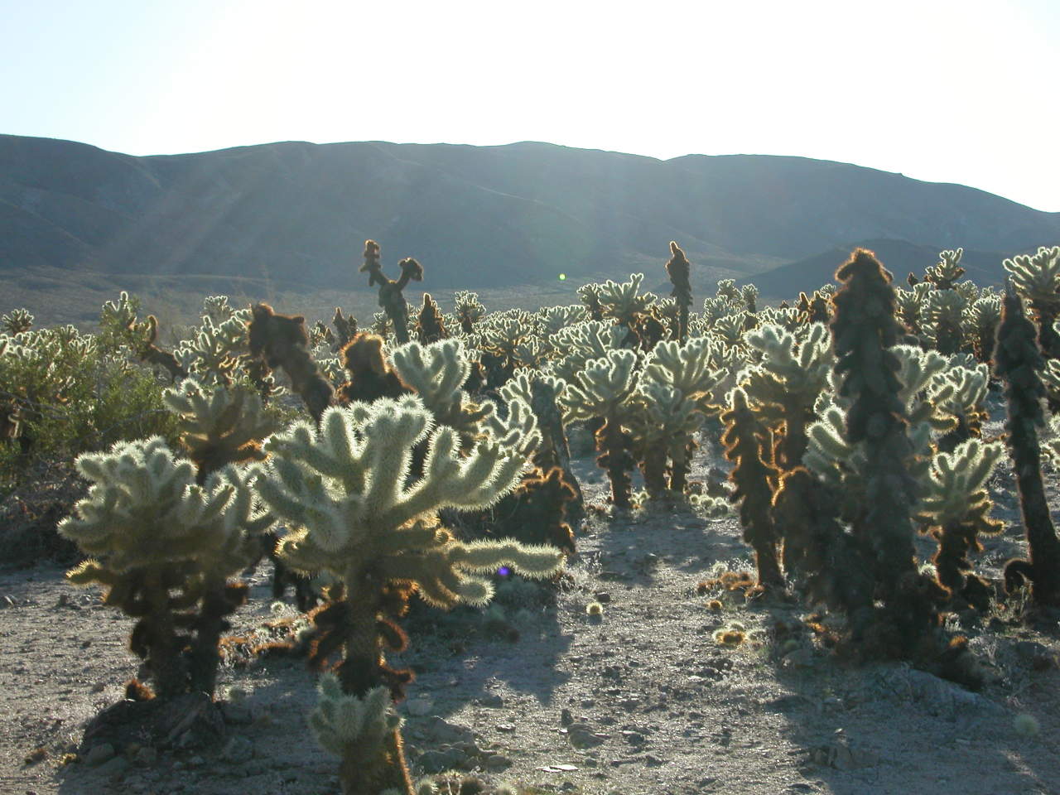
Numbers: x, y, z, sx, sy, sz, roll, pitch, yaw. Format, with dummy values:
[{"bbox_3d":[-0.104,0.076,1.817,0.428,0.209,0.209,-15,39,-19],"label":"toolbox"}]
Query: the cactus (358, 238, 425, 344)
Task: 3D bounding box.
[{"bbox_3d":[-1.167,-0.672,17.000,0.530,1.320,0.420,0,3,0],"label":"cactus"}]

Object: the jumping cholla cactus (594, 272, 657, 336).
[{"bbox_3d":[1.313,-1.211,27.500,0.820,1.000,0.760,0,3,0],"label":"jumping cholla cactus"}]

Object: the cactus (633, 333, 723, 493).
[{"bbox_3d":[1.009,0.122,13.800,0.592,1.053,0.540,0,3,0],"label":"cactus"}]

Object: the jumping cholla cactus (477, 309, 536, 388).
[{"bbox_3d":[-0.385,-0.791,33.000,0.940,1.260,0.900,0,2,0],"label":"jumping cholla cactus"}]

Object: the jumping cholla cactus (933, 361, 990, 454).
[{"bbox_3d":[3.732,0.118,17.500,0.520,0.880,0.480,0,3,0],"label":"jumping cholla cactus"}]

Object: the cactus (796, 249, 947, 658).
[{"bbox_3d":[1.518,0.245,9.000,0.660,1.790,0.580,0,2,0],"label":"cactus"}]

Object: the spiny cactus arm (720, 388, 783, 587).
[{"bbox_3d":[1.184,0.480,10.800,0.330,1.070,0.300,0,3,0],"label":"spiny cactus arm"}]

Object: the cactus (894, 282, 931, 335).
[{"bbox_3d":[7.375,-1.686,39.000,0.740,1.080,0.680,0,3,0],"label":"cactus"}]

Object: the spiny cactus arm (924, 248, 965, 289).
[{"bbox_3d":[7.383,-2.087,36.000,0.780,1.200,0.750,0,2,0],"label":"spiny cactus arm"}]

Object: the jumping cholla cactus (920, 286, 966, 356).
[{"bbox_3d":[6.358,-1.137,31.000,0.690,1.046,0.620,0,3,0],"label":"jumping cholla cactus"}]

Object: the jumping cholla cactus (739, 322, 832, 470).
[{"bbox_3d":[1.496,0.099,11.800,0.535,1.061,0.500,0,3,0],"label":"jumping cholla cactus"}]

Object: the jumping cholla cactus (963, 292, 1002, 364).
[{"bbox_3d":[7.614,-1.149,34.000,0.720,1.180,0.700,0,2,0],"label":"jumping cholla cactus"}]

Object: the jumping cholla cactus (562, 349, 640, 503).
[{"bbox_3d":[0.455,0.194,13.000,0.506,1.002,0.500,0,3,0],"label":"jumping cholla cactus"}]

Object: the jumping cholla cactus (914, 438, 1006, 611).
[{"bbox_3d":[2.273,0.642,10.700,0.480,0.850,0.460,0,2,0],"label":"jumping cholla cactus"}]

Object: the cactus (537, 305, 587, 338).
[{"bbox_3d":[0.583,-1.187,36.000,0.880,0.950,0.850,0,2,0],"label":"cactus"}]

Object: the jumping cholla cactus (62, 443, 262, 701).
[{"bbox_3d":[-1.181,0.550,6.500,0.651,0.825,0.580,0,3,0],"label":"jumping cholla cactus"}]

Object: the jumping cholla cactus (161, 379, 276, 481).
[{"bbox_3d":[-1.840,0.386,12.000,0.680,1.020,0.660,0,2,0],"label":"jumping cholla cactus"}]

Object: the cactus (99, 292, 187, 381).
[{"bbox_3d":[-4.588,-0.683,24.000,1.040,1.140,0.850,0,2,0],"label":"cactus"}]

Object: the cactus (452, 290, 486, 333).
[{"bbox_3d":[-1.385,-1.913,46.000,0.760,1.080,0.720,0,2,0],"label":"cactus"}]

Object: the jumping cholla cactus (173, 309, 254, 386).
[{"bbox_3d":[-3.997,-0.601,25.500,1.030,1.050,0.920,0,3,0],"label":"jumping cholla cactus"}]

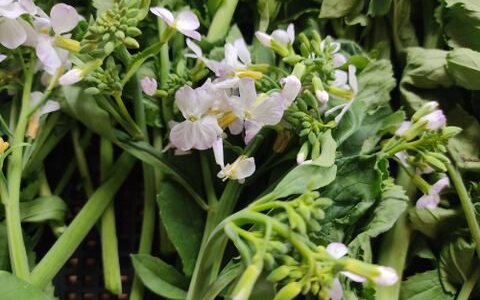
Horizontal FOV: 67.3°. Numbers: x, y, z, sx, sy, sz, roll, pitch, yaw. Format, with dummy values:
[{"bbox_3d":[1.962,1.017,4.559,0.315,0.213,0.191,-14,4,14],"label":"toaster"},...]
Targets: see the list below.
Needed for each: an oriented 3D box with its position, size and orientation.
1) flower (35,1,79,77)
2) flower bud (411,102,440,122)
[{"bbox_3d":[-0.091,-0.056,0.180,0.020,0.022,0.033,15,85,-35],"label":"flower"},{"bbox_3d":[0.108,-0.022,0.210,0.018,0.008,0.008,-38,90,12],"label":"flower bud"}]

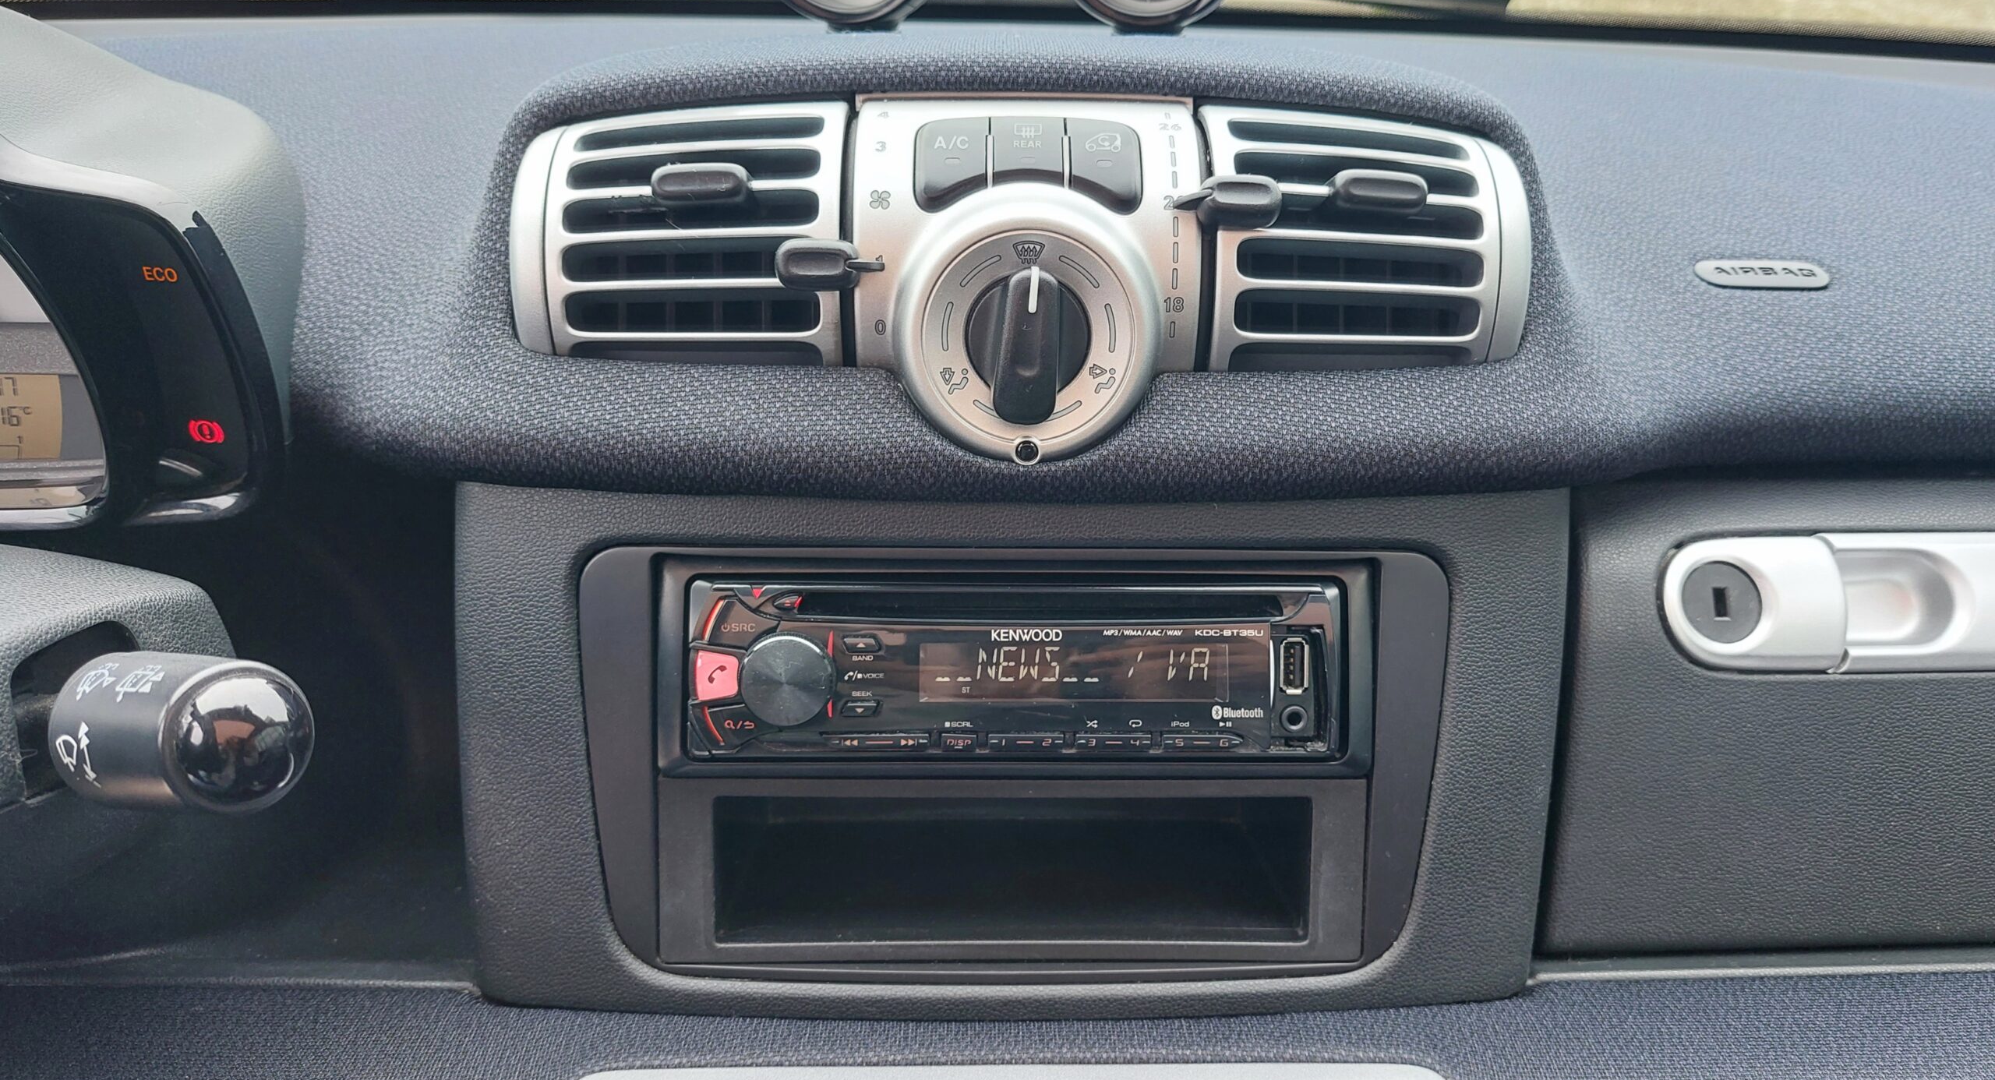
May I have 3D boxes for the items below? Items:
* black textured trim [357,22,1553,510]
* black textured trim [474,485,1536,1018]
[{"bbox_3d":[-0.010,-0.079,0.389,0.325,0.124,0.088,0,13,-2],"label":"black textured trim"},{"bbox_3d":[0.004,0.057,0.388,0.296,0.146,0.043,0,3,-2],"label":"black textured trim"}]

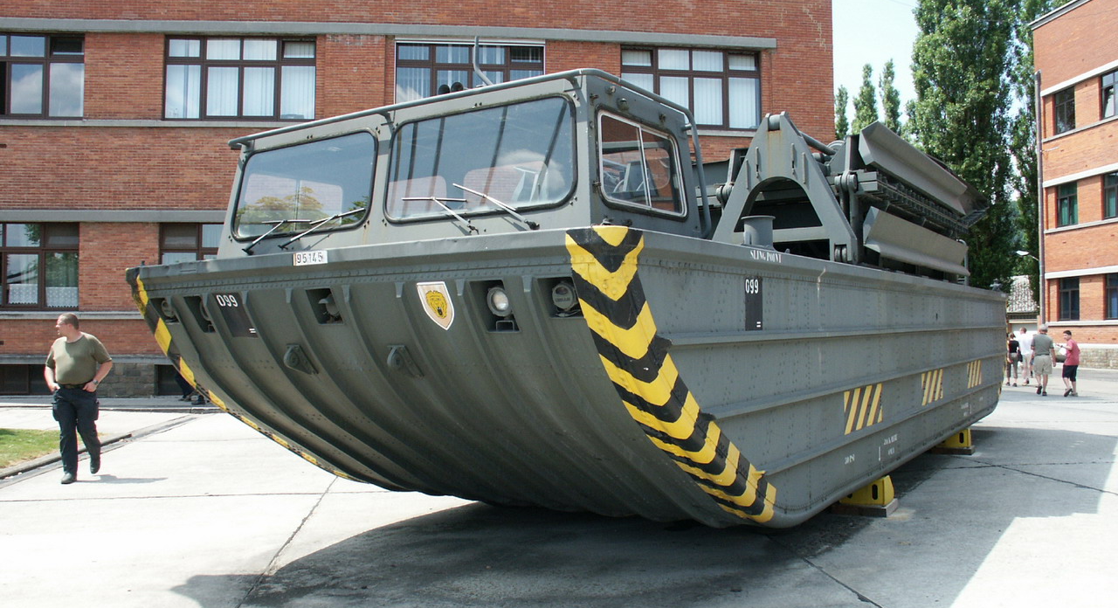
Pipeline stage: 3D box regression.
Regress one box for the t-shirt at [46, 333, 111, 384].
[{"bbox_3d":[-5.068,0.581,9.550,0.640,0.580,0.350,0,-2,-7],"label":"t-shirt"}]

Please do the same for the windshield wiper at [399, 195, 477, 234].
[{"bbox_3d":[-0.724,-0.526,5.298,0.640,0.280,0.080,-1,-11,34],"label":"windshield wiper"}]

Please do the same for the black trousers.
[{"bbox_3d":[-5.133,1.343,9.620,0.450,0.980,0.460,0,-2,-7],"label":"black trousers"}]

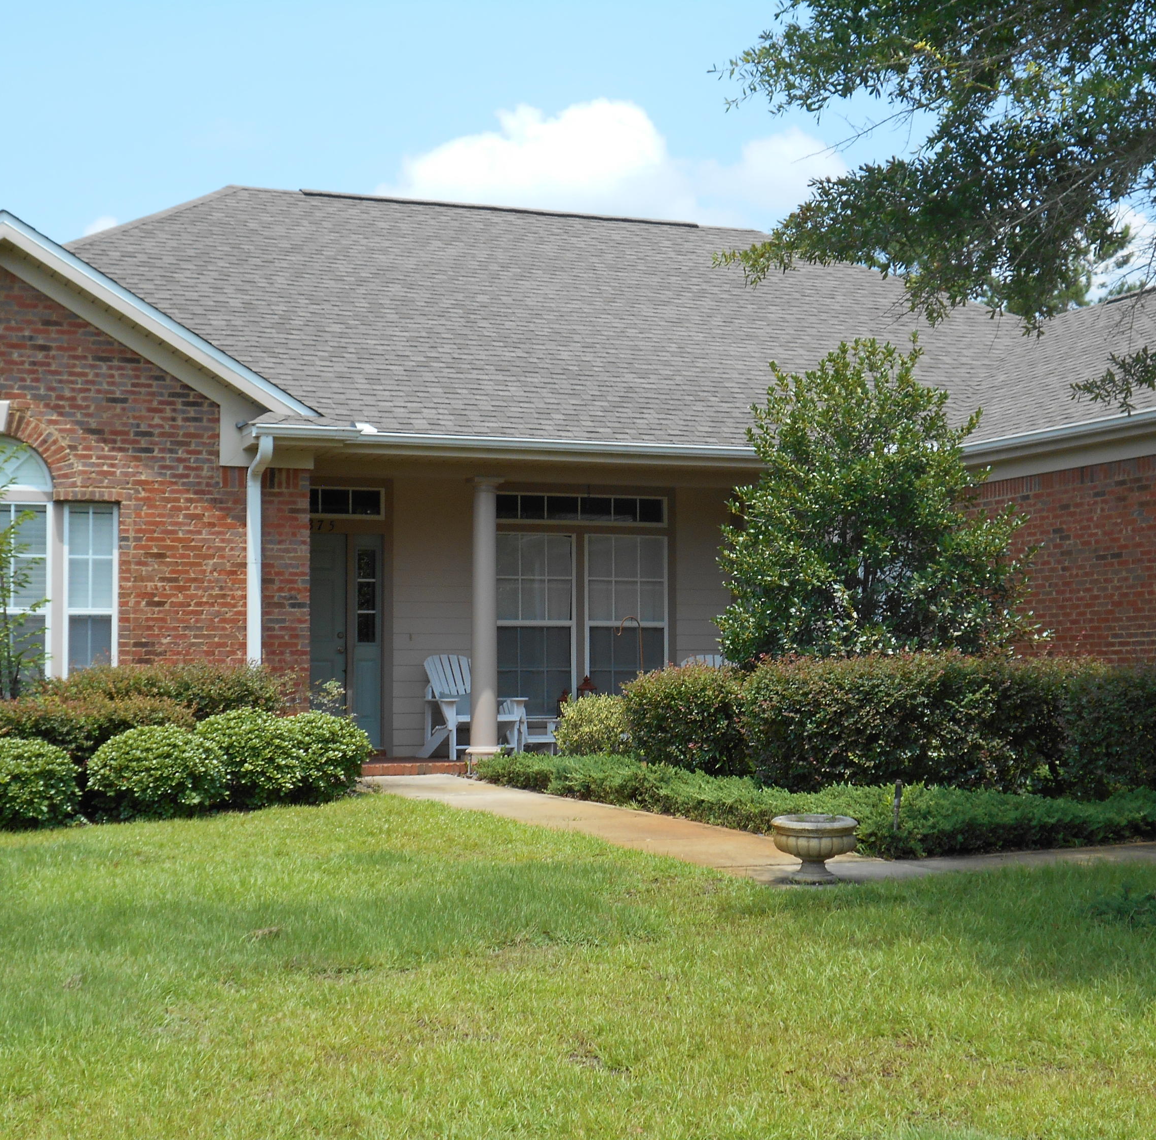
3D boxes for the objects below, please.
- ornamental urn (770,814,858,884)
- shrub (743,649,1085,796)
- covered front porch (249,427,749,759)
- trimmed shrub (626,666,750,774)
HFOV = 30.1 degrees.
[{"bbox_3d":[1.241,1.470,11.300,0.455,0.335,0.455,0,-3,0],"label":"ornamental urn"},{"bbox_3d":[2.269,1.092,14.180,2.000,1.080,1.200,1,-3,-22],"label":"shrub"},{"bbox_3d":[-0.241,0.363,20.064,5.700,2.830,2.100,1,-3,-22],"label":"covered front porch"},{"bbox_3d":[0.783,1.190,15.500,0.920,1.000,0.920,0,-3,0],"label":"trimmed shrub"}]

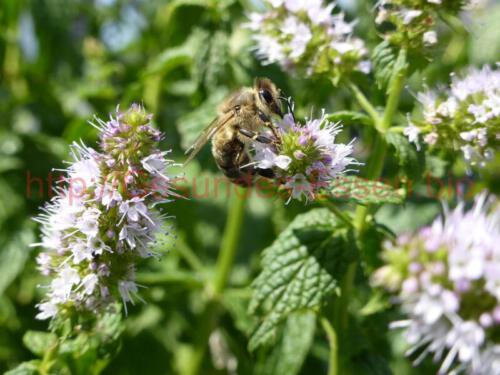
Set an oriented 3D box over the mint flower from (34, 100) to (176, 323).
[{"bbox_3d":[-0.016,0.003,0.100,0.015,0.025,0.015,14,9,0],"label":"mint flower"}]

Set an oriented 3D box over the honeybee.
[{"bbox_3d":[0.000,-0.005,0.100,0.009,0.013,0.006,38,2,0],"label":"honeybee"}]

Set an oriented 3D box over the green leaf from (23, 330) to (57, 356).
[{"bbox_3d":[-0.029,0.021,0.121,0.004,0.003,0.002,-6,15,-1],"label":"green leaf"}]

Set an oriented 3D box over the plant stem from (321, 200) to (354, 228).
[{"bbox_3d":[0.012,0.004,0.120,0.006,0.001,0.001,39,0,-9],"label":"plant stem"}]

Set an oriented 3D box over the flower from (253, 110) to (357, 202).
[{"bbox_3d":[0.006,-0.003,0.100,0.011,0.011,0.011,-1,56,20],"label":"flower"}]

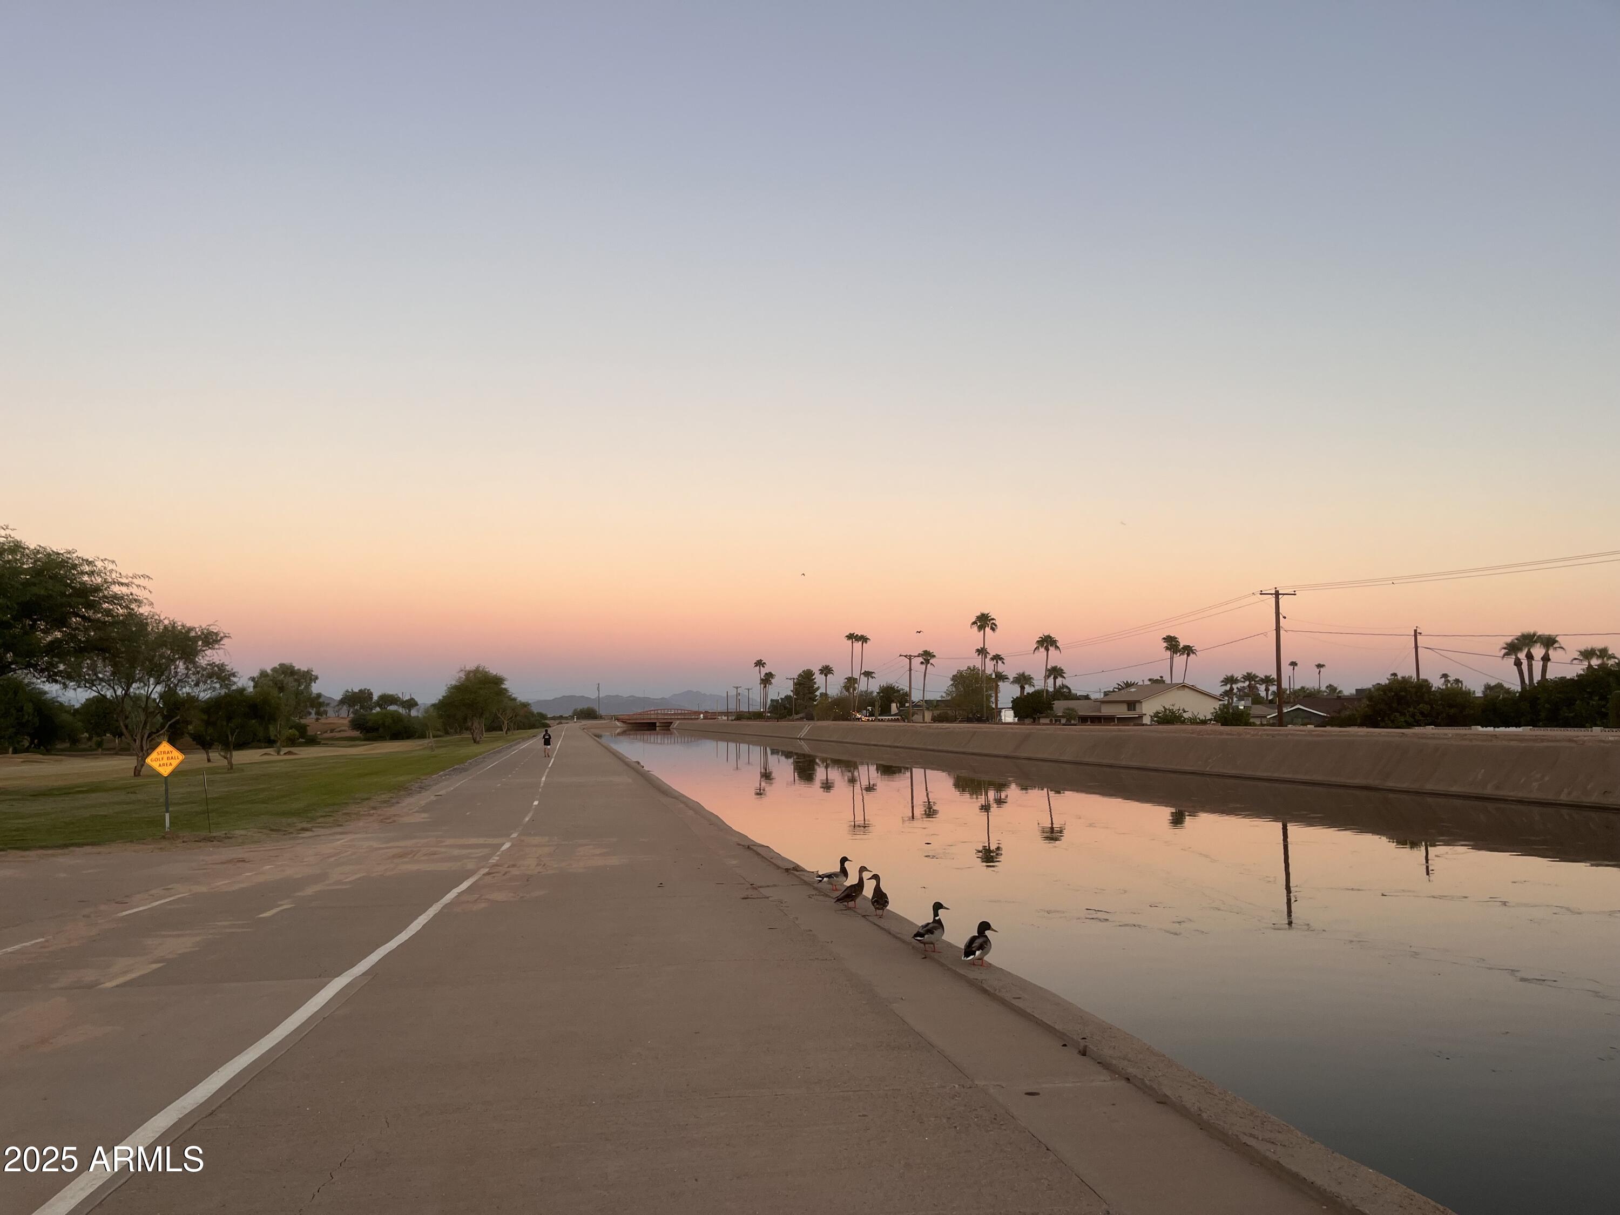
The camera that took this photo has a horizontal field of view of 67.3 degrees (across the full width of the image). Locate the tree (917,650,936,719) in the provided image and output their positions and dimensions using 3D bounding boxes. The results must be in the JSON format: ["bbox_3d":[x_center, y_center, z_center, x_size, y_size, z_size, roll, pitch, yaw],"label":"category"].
[{"bbox_3d":[16.110,11.488,167.487,2.600,11.315,2.600,-1,-5,5],"label":"tree"}]

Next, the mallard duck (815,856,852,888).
[{"bbox_3d":[0.243,2.840,13.000,0.420,0.370,0.180,2,-6,-21],"label":"mallard duck"}]

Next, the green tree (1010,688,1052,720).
[{"bbox_3d":[24.700,11.630,135.765,4.800,5.174,4.800,-1,-5,10],"label":"green tree"}]

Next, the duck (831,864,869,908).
[{"bbox_3d":[0.356,2.412,10.570,0.360,0.370,0.160,3,-6,-33],"label":"duck"}]

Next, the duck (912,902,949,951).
[{"bbox_3d":[0.949,2.490,9.500,0.400,0.390,0.180,4,-7,-40],"label":"duck"}]

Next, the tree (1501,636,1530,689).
[{"bbox_3d":[61.439,6.952,105.593,2.300,8.979,2.300,-3,-6,30],"label":"tree"}]

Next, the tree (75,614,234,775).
[{"bbox_3d":[-30.260,3.961,56.000,7.600,7.600,7.200,0,-5,0],"label":"tree"}]

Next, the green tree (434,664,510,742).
[{"bbox_3d":[-34.520,9.881,125.000,7.800,8.100,7.600,0,-5,0],"label":"green tree"}]

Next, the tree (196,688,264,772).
[{"bbox_3d":[-31.339,6.556,66.000,4.200,4.600,4.000,0,-5,0],"label":"tree"}]

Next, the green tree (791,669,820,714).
[{"bbox_3d":[-0.905,20.964,290.000,7.000,12.500,7.000,0,-5,0],"label":"green tree"}]

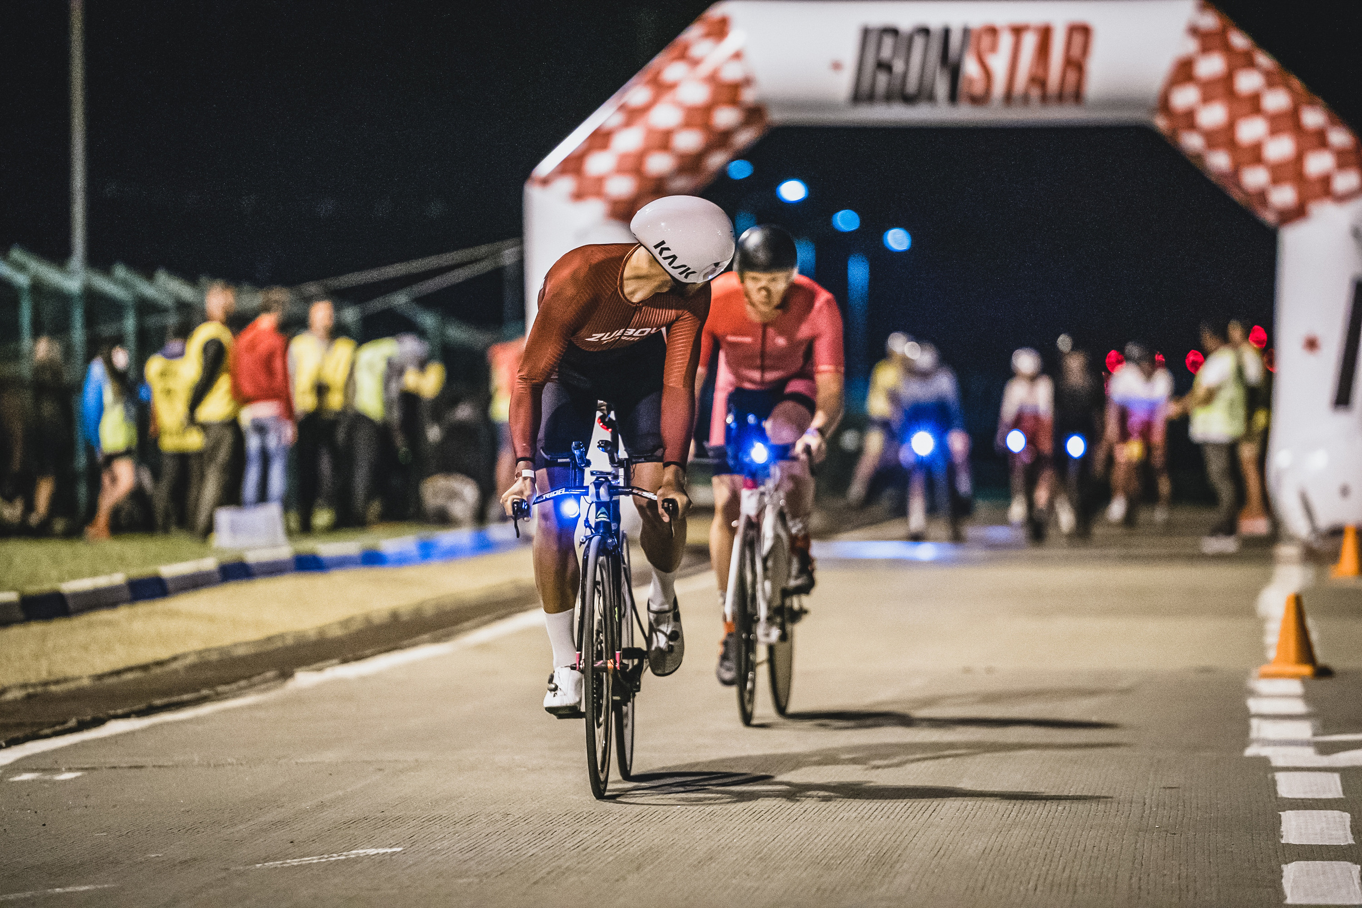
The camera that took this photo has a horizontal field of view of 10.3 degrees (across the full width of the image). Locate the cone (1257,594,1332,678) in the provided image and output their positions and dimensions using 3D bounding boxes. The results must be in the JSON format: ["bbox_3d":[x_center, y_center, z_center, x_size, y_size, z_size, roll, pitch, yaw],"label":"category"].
[{"bbox_3d":[2.274,0.669,28.000,0.235,0.315,0.235,0,0,17],"label":"cone"}]

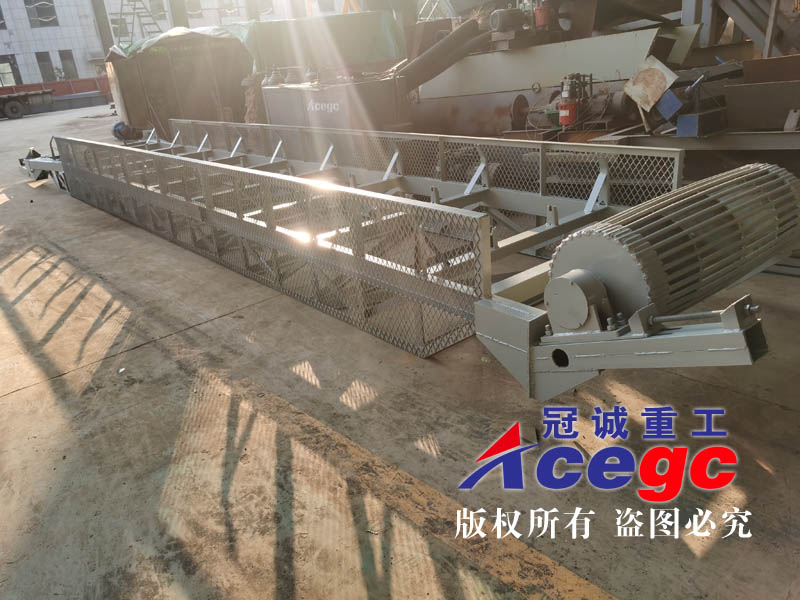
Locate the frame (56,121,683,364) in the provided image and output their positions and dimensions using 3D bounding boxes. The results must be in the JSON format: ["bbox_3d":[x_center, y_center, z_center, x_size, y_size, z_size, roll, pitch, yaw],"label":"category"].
[{"bbox_3d":[-1.673,-1.277,6.831,1.803,0.930,8.829,-22,27,-34],"label":"frame"}]

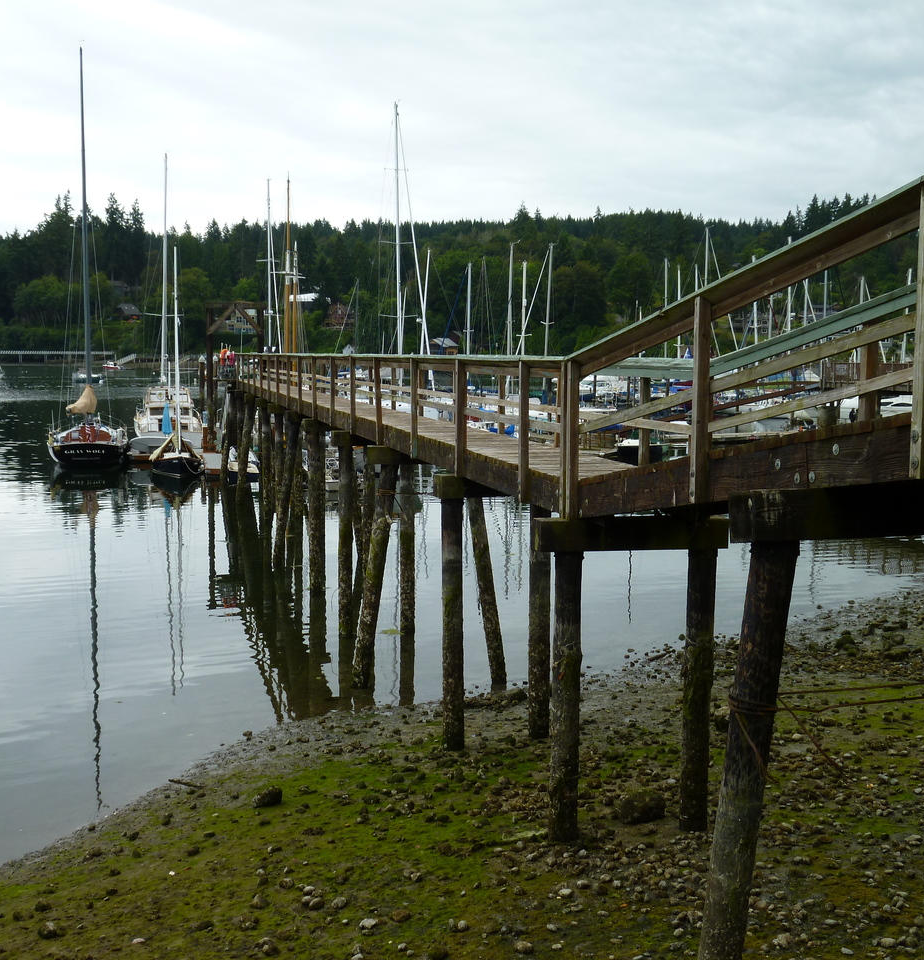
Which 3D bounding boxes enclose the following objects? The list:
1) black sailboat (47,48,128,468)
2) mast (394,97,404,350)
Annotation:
[{"bbox_3d":[-19.830,-11.968,64.389,3.850,21.564,12.800,-1,6,-15],"label":"black sailboat"},{"bbox_3d":[-4.857,-17.499,93.371,0.250,22.183,0.250,-1,6,-3],"label":"mast"}]

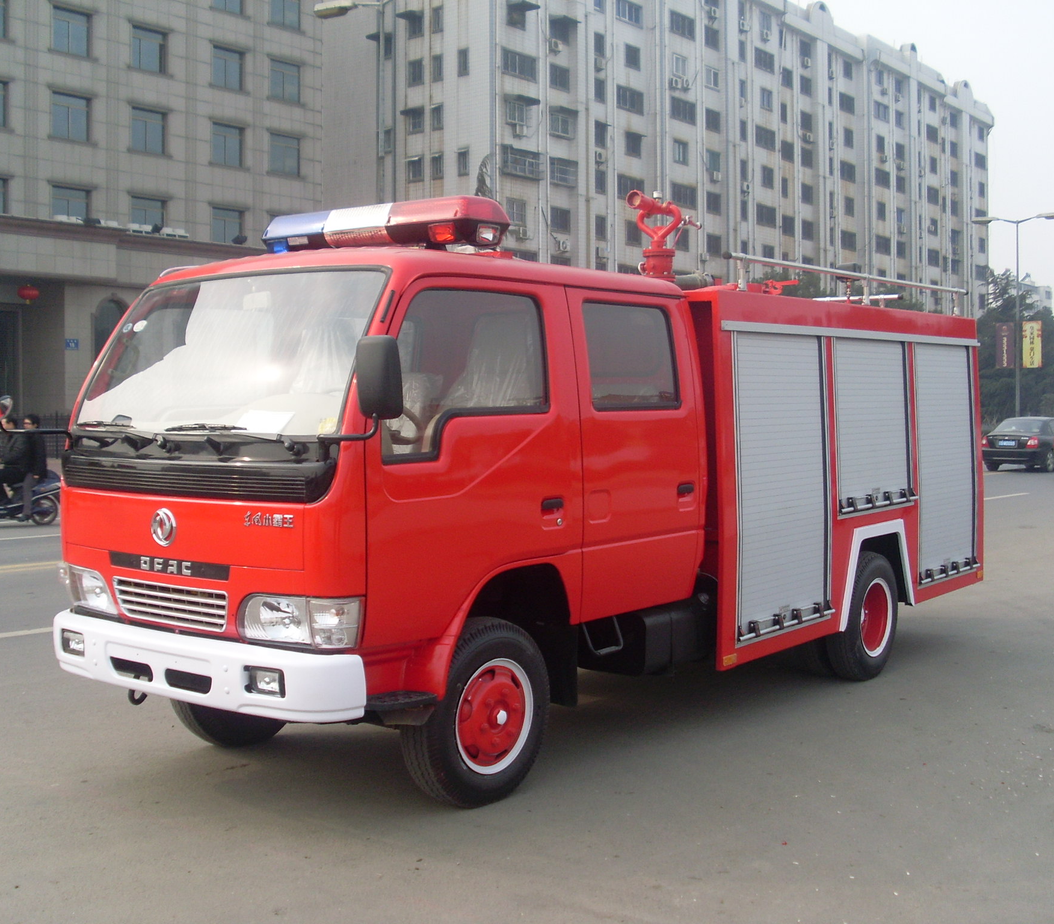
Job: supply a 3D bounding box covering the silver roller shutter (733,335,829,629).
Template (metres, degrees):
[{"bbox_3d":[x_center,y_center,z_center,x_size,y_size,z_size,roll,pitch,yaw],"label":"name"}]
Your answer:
[{"bbox_3d":[1.264,0.104,6.684,0.080,1.460,0.990,3,4,37],"label":"silver roller shutter"}]

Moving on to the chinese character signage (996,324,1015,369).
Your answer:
[{"bbox_3d":[16.988,-4.099,48.000,0.630,1.600,0.040,2,3,37],"label":"chinese character signage"}]

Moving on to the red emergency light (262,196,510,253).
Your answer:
[{"bbox_3d":[-0.639,-1.020,5.998,1.270,0.190,0.310,2,4,38],"label":"red emergency light"}]

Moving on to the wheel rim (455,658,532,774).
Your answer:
[{"bbox_3d":[-0.160,1.014,5.437,0.130,0.460,0.460,3,4,39],"label":"wheel rim"}]

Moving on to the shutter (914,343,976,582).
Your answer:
[{"bbox_3d":[2.679,0.004,8.668,0.080,1.500,1.030,0,2,38],"label":"shutter"}]

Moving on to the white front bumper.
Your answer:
[{"bbox_3d":[-1.350,0.754,5.181,1.830,0.250,0.250,2,4,38],"label":"white front bumper"}]

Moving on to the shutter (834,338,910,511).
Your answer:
[{"bbox_3d":[1.938,-0.209,7.548,0.070,0.930,0.990,0,3,38],"label":"shutter"}]

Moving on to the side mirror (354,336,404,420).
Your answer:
[{"bbox_3d":[-0.462,-0.263,4.230,0.145,0.262,0.070,2,3,21],"label":"side mirror"}]

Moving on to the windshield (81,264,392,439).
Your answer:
[{"bbox_3d":[-1.177,-0.445,5.118,1.520,0.670,0.160,3,-23,37],"label":"windshield"}]

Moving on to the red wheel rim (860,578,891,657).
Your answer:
[{"bbox_3d":[1.945,0.886,7.758,0.150,0.455,0.455,3,3,37],"label":"red wheel rim"}]

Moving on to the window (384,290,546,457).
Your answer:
[{"bbox_3d":[-0.222,-0.353,5.128,0.050,0.610,0.990,-4,0,38],"label":"window"}]

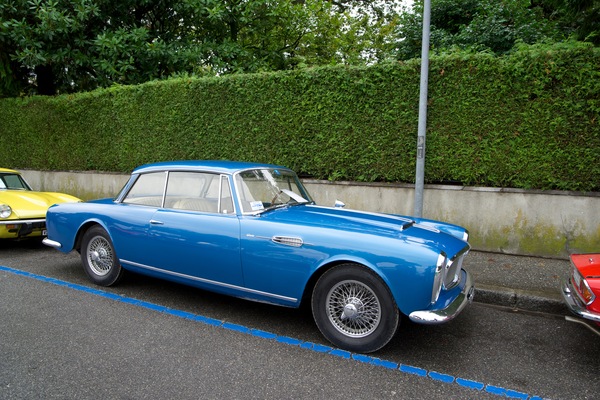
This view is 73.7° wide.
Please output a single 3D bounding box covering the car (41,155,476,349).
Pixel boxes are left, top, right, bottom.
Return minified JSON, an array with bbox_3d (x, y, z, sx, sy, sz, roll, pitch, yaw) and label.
[{"bbox_3d":[-0.685,0.254,4.293,4.780,1.360,1.710,4,6,29],"label":"car"}]

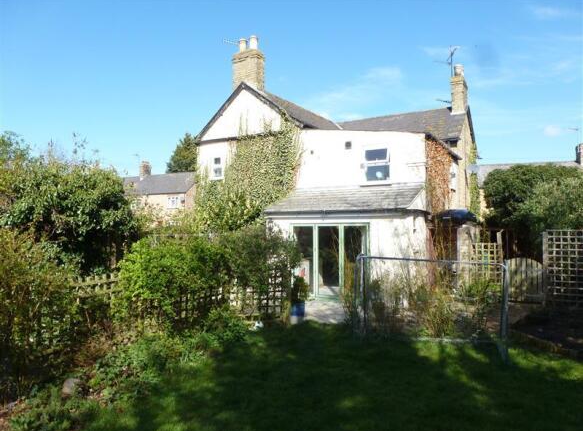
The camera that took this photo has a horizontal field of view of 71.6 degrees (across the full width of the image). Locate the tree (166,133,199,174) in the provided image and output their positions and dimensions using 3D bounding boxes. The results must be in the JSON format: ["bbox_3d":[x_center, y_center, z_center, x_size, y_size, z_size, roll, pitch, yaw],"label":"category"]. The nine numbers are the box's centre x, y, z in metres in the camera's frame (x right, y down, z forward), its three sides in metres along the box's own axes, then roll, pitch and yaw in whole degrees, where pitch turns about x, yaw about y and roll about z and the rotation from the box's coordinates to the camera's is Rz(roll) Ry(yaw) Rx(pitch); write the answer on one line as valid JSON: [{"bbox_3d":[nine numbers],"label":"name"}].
[{"bbox_3d":[-14.266,-4.616,57.036,7.500,13.902,7.500,-1,0,0],"label":"tree"}]

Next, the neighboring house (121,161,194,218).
[{"bbox_3d":[-13.265,-1.809,45.152,10.200,8.379,6.800,-1,0,28],"label":"neighboring house"}]

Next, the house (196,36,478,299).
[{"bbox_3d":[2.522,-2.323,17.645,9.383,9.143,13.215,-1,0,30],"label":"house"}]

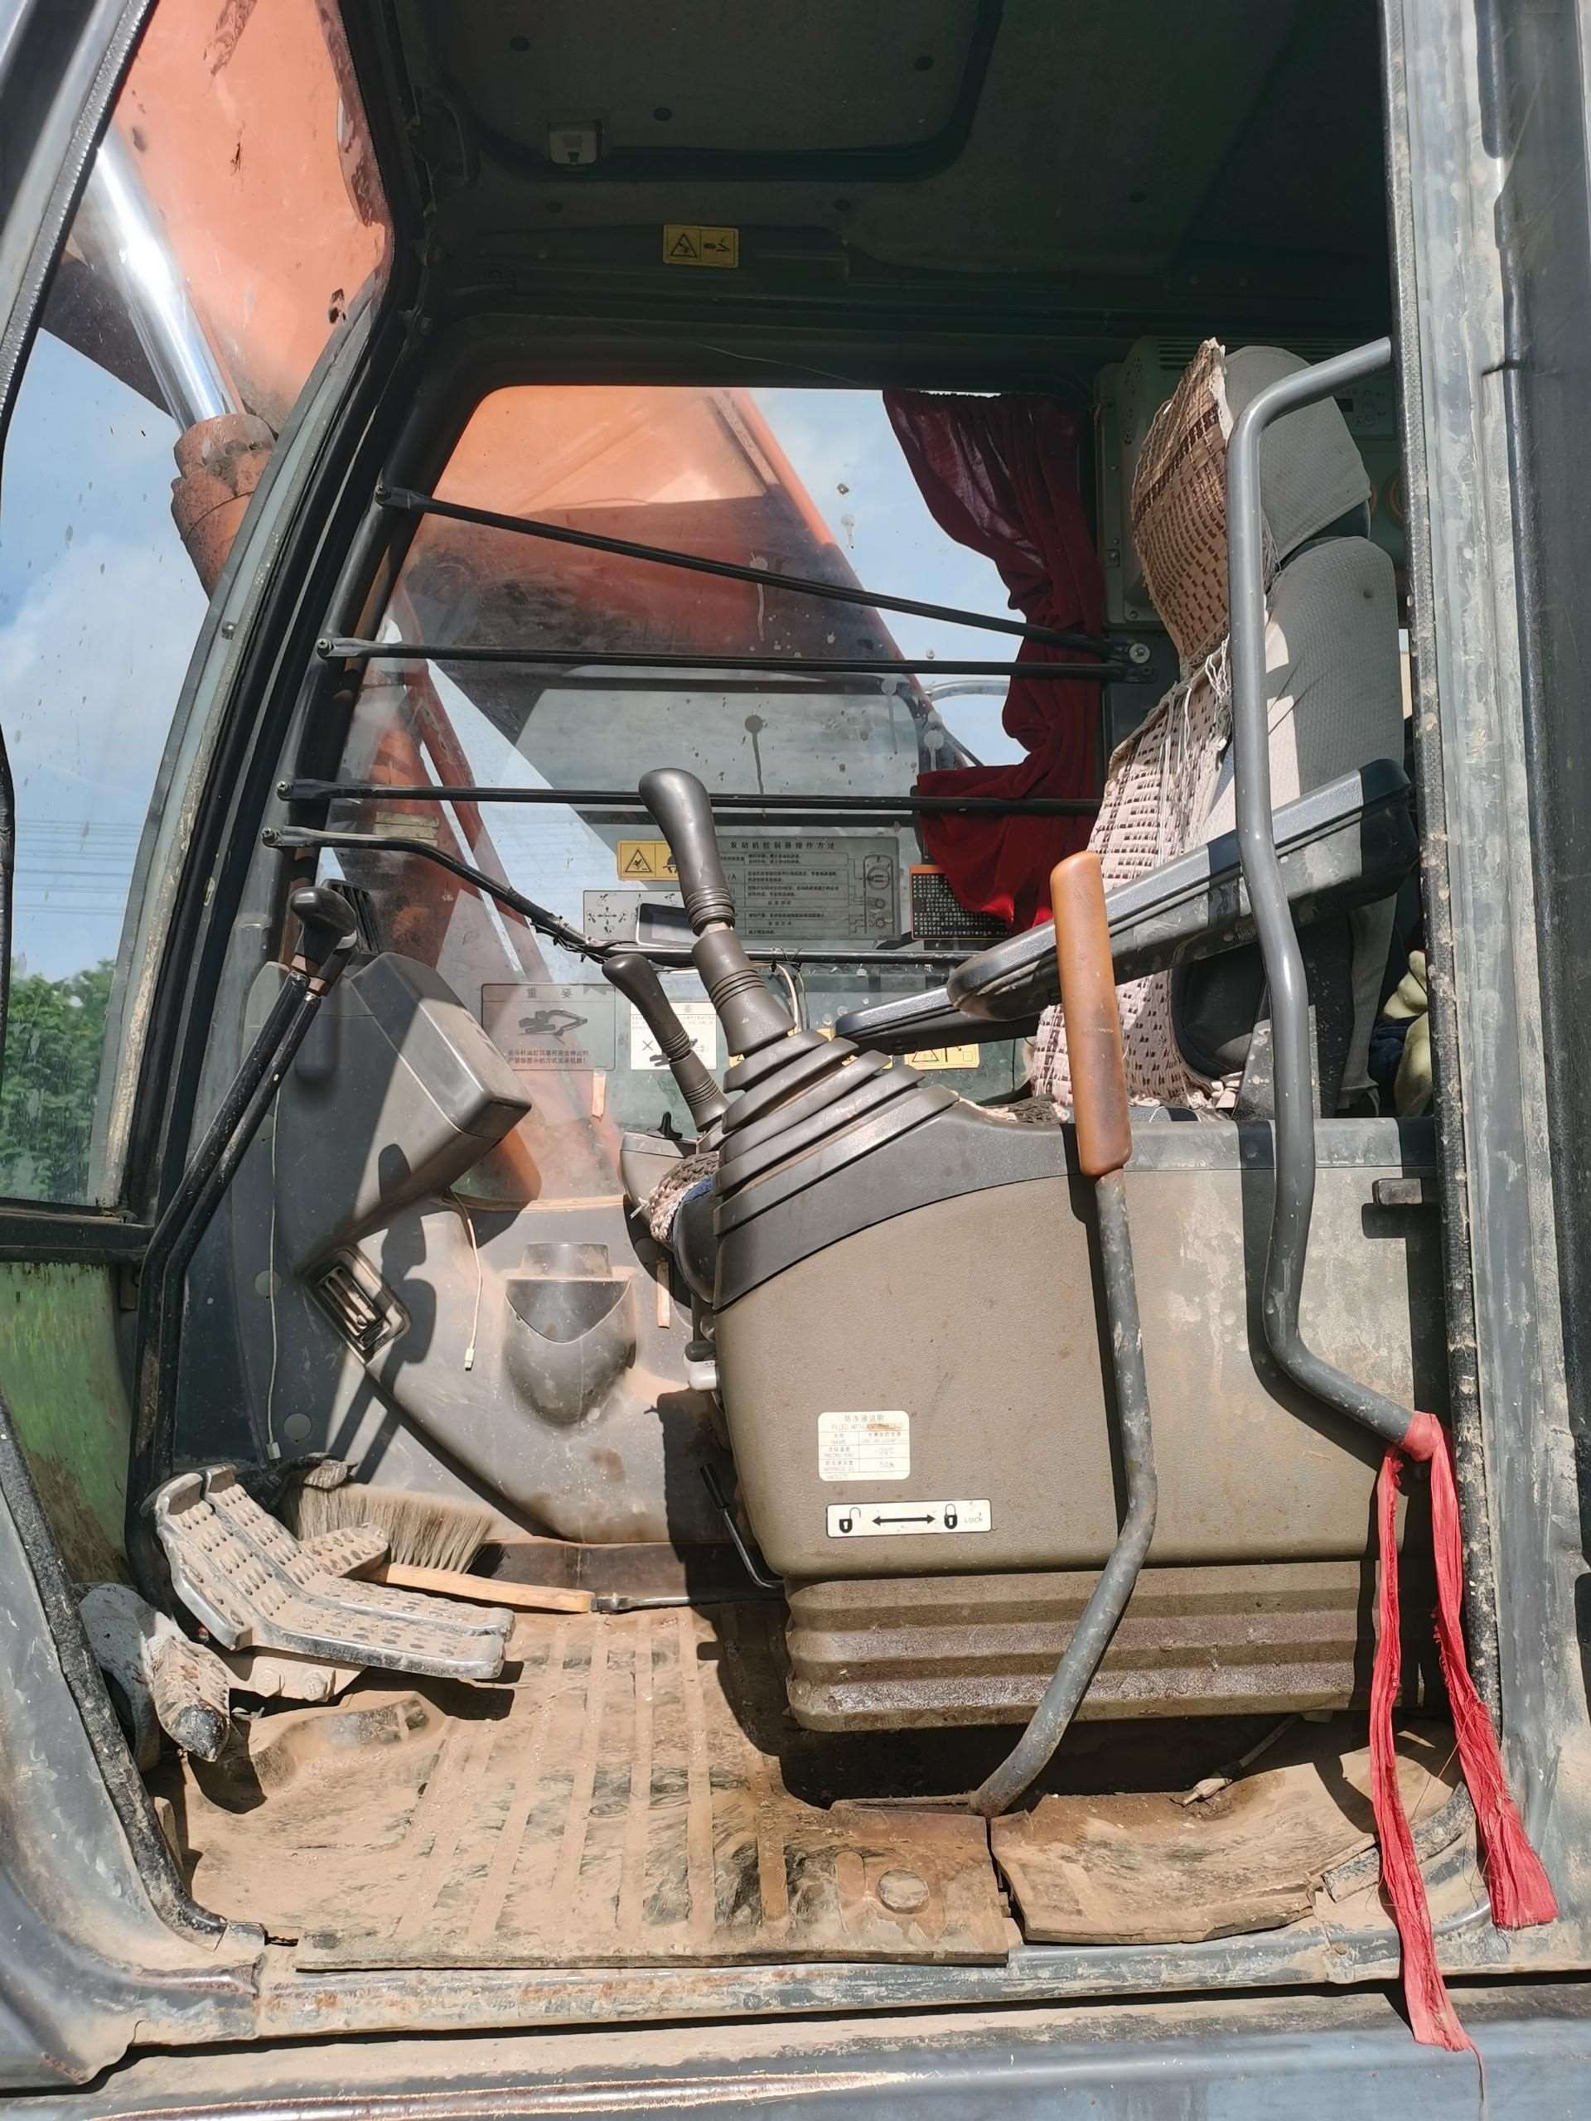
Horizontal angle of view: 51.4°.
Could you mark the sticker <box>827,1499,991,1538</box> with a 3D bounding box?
[{"bbox_3d":[0.086,0.342,1.237,0.122,0.025,0.002,-1,-5,-5],"label":"sticker"}]

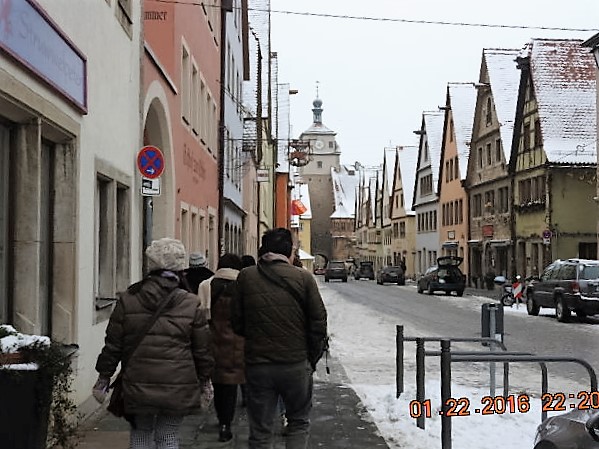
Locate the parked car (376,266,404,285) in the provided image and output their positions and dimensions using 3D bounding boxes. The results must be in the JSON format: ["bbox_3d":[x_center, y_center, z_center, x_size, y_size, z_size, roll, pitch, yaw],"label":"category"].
[{"bbox_3d":[7.270,4.100,62.600,1.780,1.460,4.400,0,-2,-1],"label":"parked car"}]

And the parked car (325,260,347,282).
[{"bbox_3d":[3.200,4.150,69.200,1.880,1.700,4.650,0,-2,0],"label":"parked car"}]

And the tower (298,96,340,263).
[{"bbox_3d":[3.200,-6.400,129.500,6.700,29.600,6.700,0,-2,-3],"label":"tower"}]

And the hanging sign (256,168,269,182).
[{"bbox_3d":[-1.547,-2.070,33.000,0.510,0.530,0.120,0,-2,0],"label":"hanging sign"}]

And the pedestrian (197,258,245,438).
[{"bbox_3d":[-0.610,1.075,6.950,0.560,1.660,0.400,0,-2,-2],"label":"pedestrian"}]

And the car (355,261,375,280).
[{"bbox_3d":[6.750,4.830,81.000,1.800,1.830,4.400,0,-2,-1],"label":"car"}]

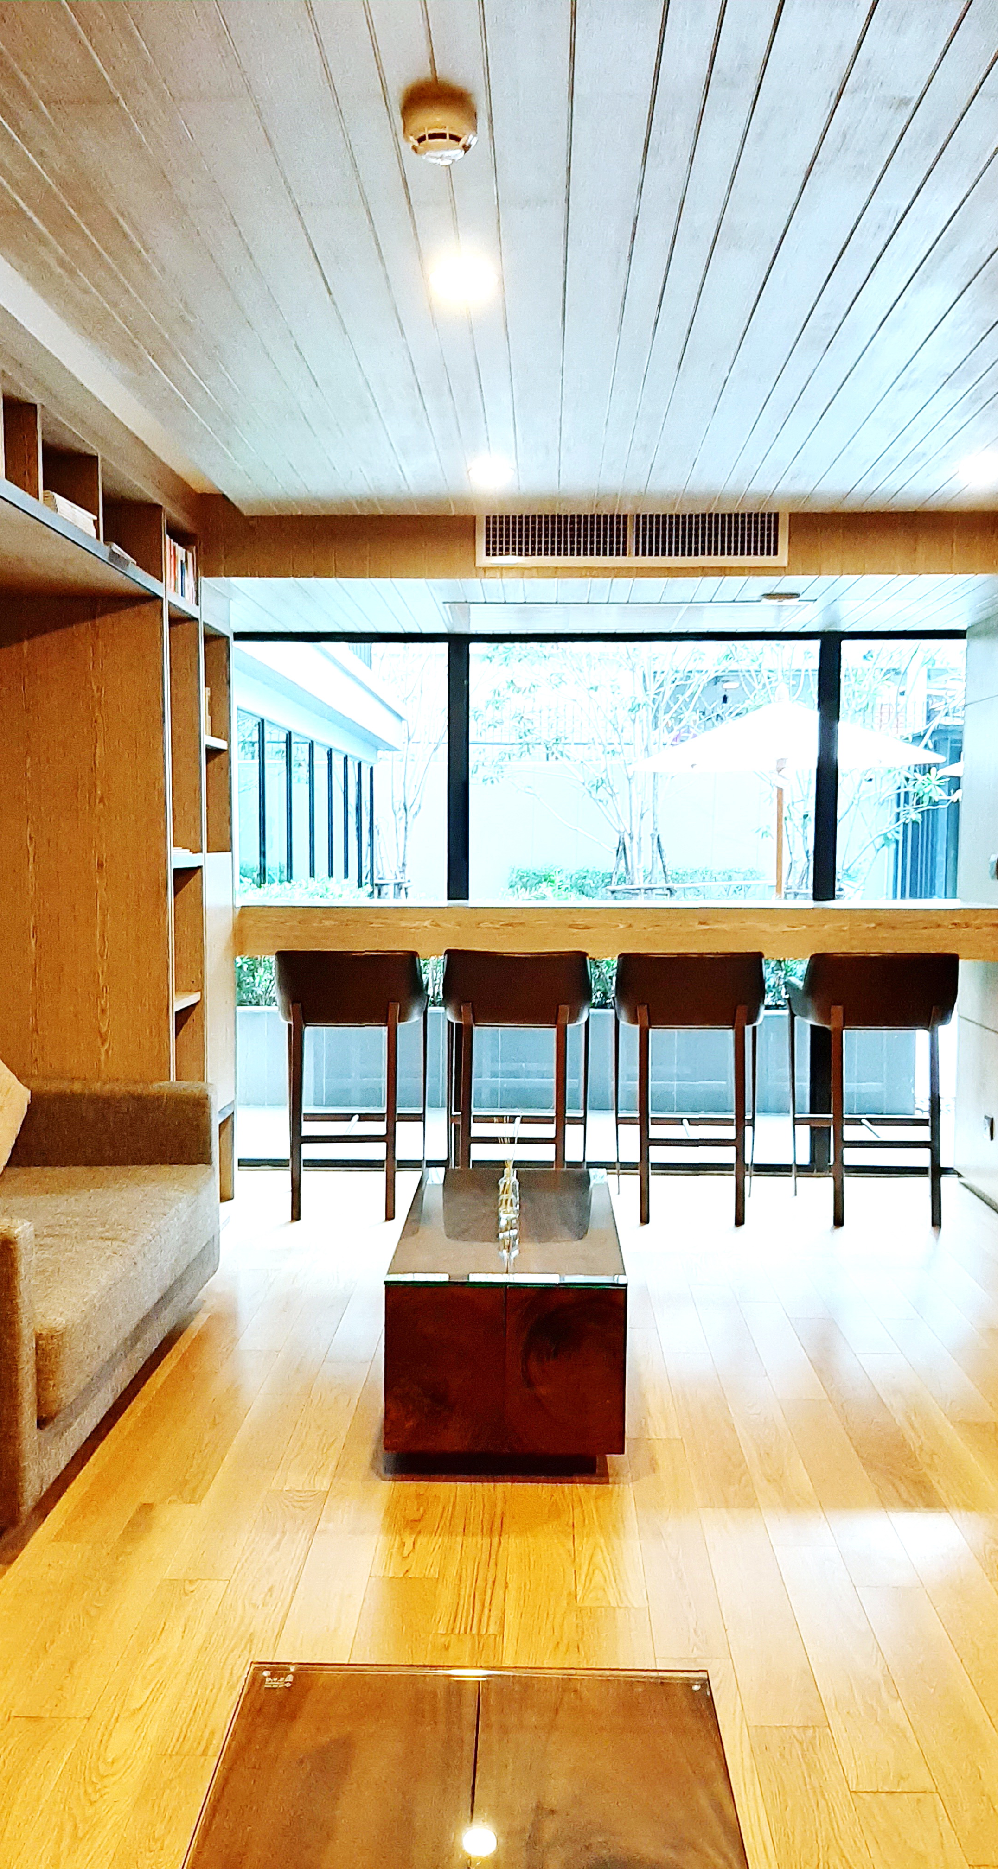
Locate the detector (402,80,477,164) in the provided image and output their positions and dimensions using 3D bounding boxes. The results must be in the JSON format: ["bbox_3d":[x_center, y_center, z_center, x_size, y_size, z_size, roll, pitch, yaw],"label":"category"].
[{"bbox_3d":[-0.079,-1.086,1.880,0.102,0.060,0.102,0,4,2],"label":"detector"}]

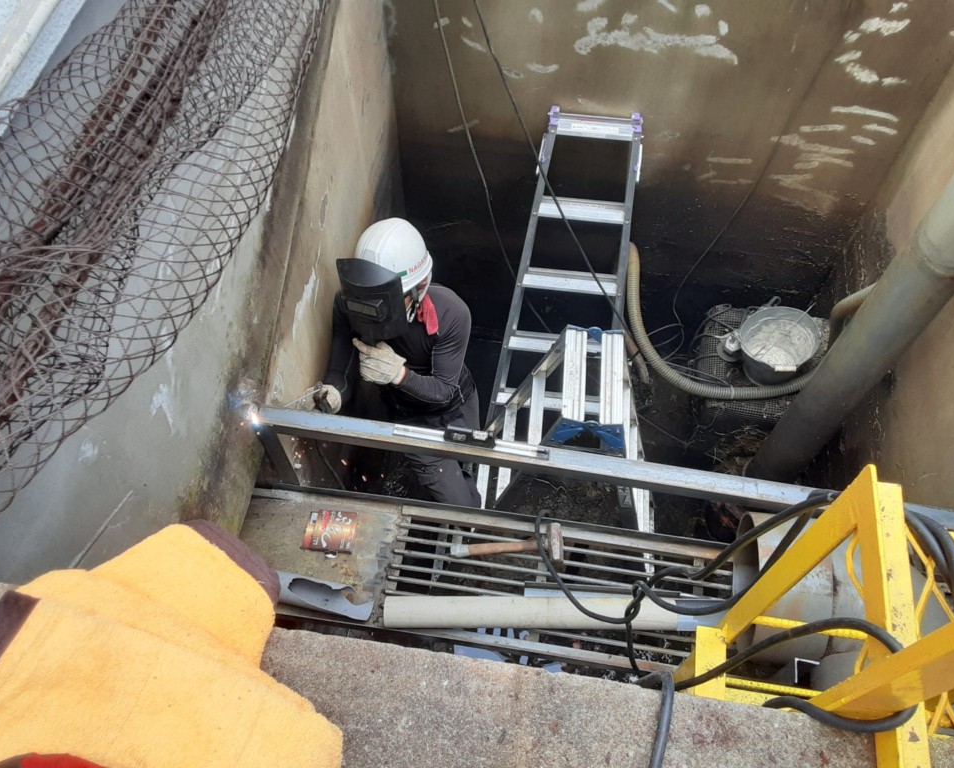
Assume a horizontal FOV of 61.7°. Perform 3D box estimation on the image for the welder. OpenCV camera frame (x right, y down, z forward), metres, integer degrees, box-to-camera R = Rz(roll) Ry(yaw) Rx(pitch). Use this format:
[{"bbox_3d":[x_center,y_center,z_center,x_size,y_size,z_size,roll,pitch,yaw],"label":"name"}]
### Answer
[{"bbox_3d":[-0.239,0.092,2.974,0.580,1.360,0.680,16,62,9],"label":"welder"}]

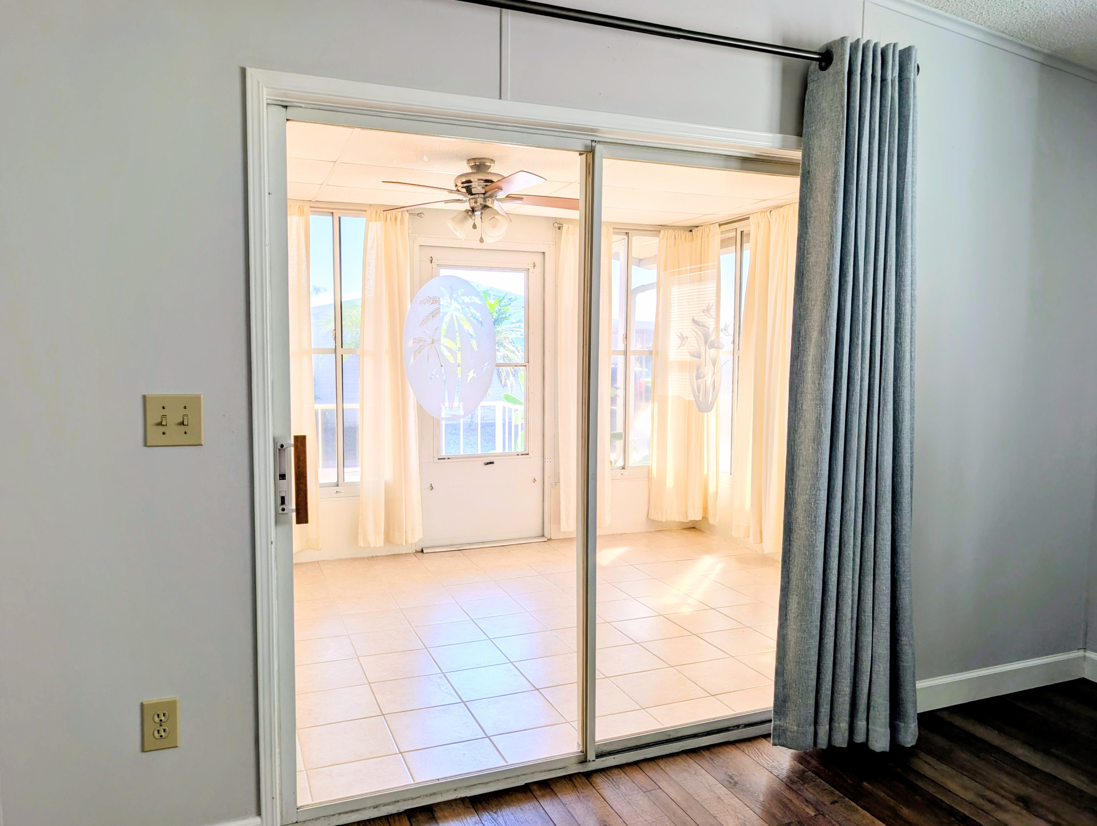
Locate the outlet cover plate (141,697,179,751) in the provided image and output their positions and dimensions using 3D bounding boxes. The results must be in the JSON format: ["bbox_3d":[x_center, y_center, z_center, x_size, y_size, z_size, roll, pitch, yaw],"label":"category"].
[{"bbox_3d":[-0.934,0.751,1.837,0.079,0.124,0.008,-1,5,-20],"label":"outlet cover plate"}]

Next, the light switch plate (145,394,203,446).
[{"bbox_3d":[-0.883,0.018,1.795,0.125,0.124,0.015,-1,5,-20],"label":"light switch plate"}]

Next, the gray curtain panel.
[{"bbox_3d":[0.921,-0.022,2.309,0.420,2.120,0.175,-1,5,-20],"label":"gray curtain panel"}]

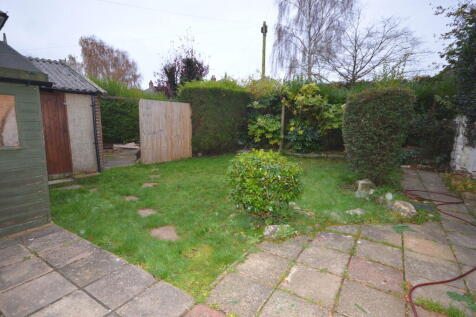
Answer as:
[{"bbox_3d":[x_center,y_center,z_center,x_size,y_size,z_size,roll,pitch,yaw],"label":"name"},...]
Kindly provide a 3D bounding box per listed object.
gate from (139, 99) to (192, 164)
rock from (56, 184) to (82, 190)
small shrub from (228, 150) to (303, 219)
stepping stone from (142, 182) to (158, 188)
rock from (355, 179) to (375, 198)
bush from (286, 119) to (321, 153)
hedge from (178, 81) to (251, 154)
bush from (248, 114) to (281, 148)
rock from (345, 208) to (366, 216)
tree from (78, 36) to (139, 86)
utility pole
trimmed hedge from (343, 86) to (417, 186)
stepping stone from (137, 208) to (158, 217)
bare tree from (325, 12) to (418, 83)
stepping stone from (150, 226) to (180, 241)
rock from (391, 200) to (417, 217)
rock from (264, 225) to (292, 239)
[{"bbox_3d":[-2.354,-0.903,8.066,0.060,1.960,2.053,6,10,37],"label":"gate"},{"bbox_3d":[-3.244,0.548,4.577,0.480,0.060,0.330,-4,9,-30],"label":"rock"},{"bbox_3d":[0.365,0.312,3.374,0.960,0.900,0.900,0,8,0],"label":"small shrub"},{"bbox_3d":[-1.771,0.550,4.798,0.330,0.040,0.320,-3,9,-22],"label":"stepping stone"},{"bbox_3d":[2.219,0.502,4.131,0.340,0.280,0.280,5,9,29],"label":"rock"},{"bbox_3d":[2.610,-0.856,9.570,1.350,1.350,1.100,2,8,10],"label":"bush"},{"bbox_3d":[-0.997,-1.457,9.421,0.950,2.550,3.300,7,10,42],"label":"hedge"},{"bbox_3d":[1.259,-1.171,11.157,1.400,1.550,1.200,1,8,6],"label":"bush"},{"bbox_3d":[1.631,0.716,3.293,0.280,0.090,0.170,4,9,27],"label":"rock"},{"bbox_3d":[-11.862,-6.320,21.540,5.300,8.900,5.100,-4,9,-28],"label":"tree"},{"bbox_3d":[1.663,-4.812,15.282,0.280,7.800,0.280,0,8,0],"label":"utility pole"},{"bbox_3d":[2.828,-0.375,4.689,1.180,1.880,1.050,5,9,31],"label":"trimmed hedge"},{"bbox_3d":[-1.267,0.759,3.330,0.280,0.040,0.260,-3,9,-22],"label":"stepping stone"},{"bbox_3d":[8.975,-5.328,16.918,6.200,8.500,5.800,5,9,30],"label":"bare tree"},{"bbox_3d":[-0.773,0.844,2.679,0.340,0.050,0.340,0,8,0],"label":"stepping stone"},{"bbox_3d":[2.383,0.713,3.416,0.340,0.190,0.240,5,9,30],"label":"rock"},{"bbox_3d":[0.454,0.817,2.691,0.320,0.130,0.210,0,8,0],"label":"rock"}]

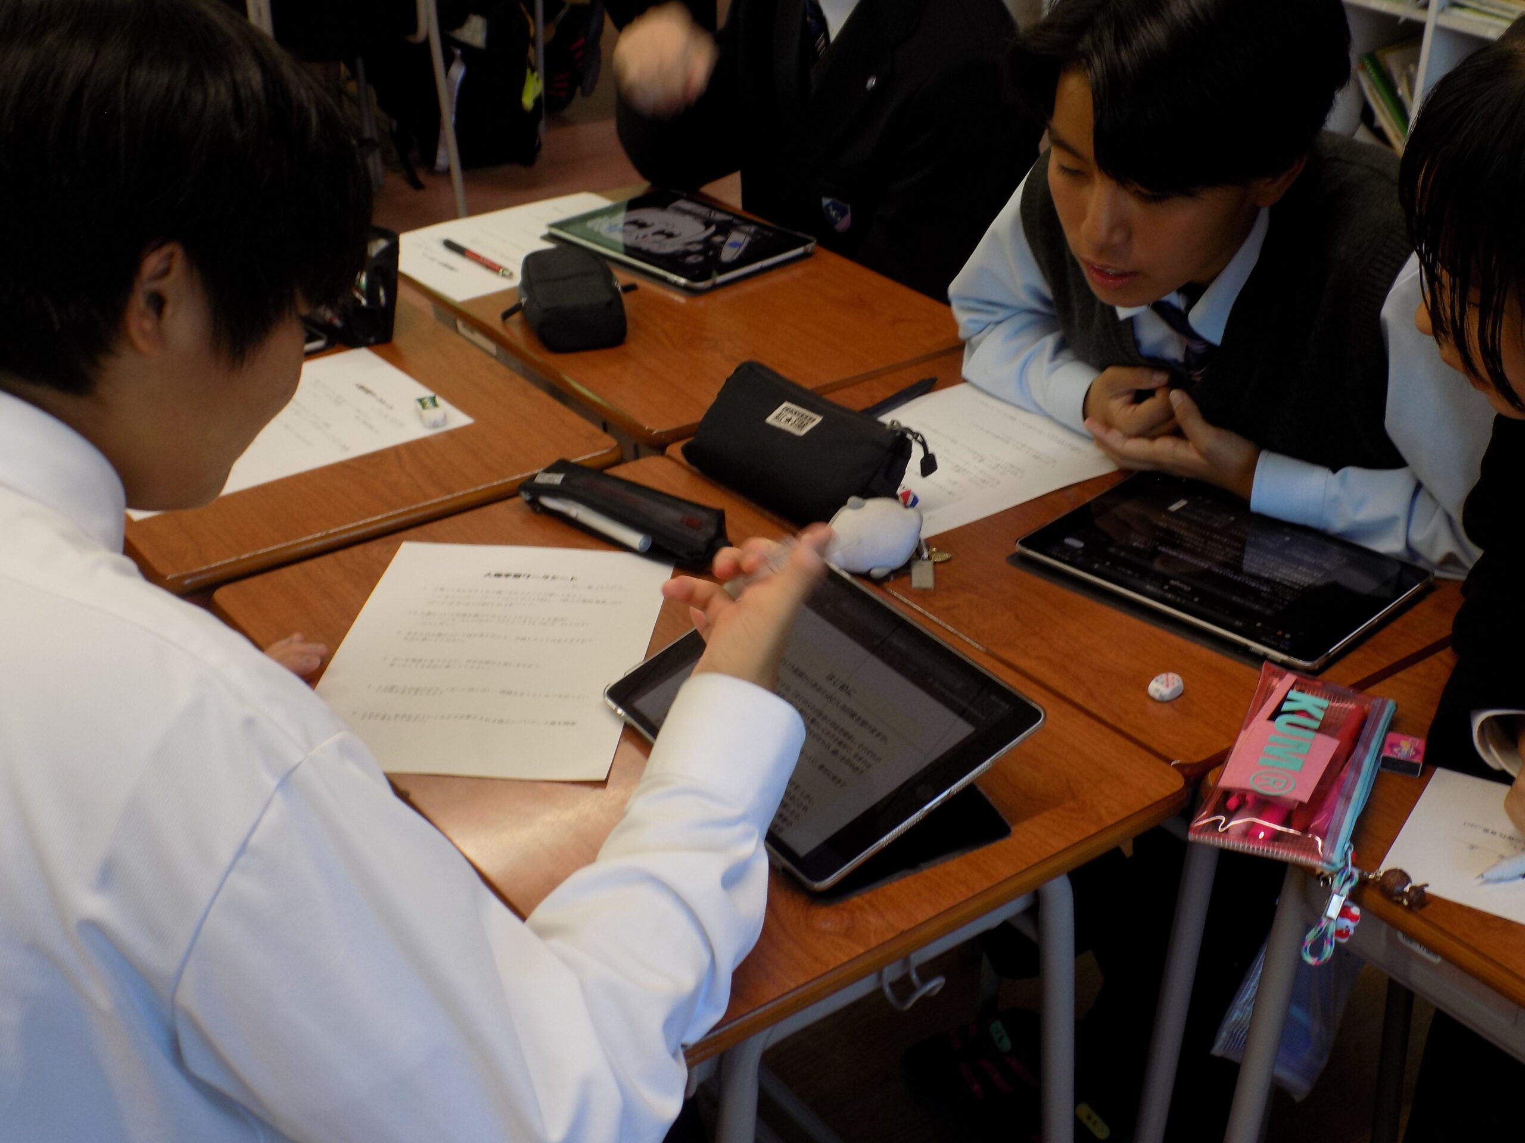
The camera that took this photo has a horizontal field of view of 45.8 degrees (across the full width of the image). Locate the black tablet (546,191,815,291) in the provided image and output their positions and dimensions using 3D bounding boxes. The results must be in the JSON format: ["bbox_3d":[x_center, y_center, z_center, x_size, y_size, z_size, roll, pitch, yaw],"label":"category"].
[{"bbox_3d":[-0.088,-0.365,1.971,0.176,0.010,0.252,-26,38,-38],"label":"black tablet"}]

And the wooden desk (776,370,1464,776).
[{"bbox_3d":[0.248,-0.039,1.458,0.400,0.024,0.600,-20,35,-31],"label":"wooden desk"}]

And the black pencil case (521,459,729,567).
[{"bbox_3d":[-0.106,-0.045,1.405,0.190,0.032,0.046,20,35,32],"label":"black pencil case"}]

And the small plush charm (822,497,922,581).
[{"bbox_3d":[0.085,-0.028,1.362,0.064,0.045,0.055,4,30,8],"label":"small plush charm"}]

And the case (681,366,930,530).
[{"bbox_3d":[0.027,-0.105,1.486,0.090,0.062,0.200,-23,37,-35],"label":"case"}]

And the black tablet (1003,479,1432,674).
[{"bbox_3d":[0.339,-0.006,1.339,0.252,0.010,0.176,25,38,38],"label":"black tablet"}]

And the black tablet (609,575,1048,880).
[{"bbox_3d":[0.034,0.087,1.139,0.176,0.010,0.252,-34,39,-17],"label":"black tablet"}]

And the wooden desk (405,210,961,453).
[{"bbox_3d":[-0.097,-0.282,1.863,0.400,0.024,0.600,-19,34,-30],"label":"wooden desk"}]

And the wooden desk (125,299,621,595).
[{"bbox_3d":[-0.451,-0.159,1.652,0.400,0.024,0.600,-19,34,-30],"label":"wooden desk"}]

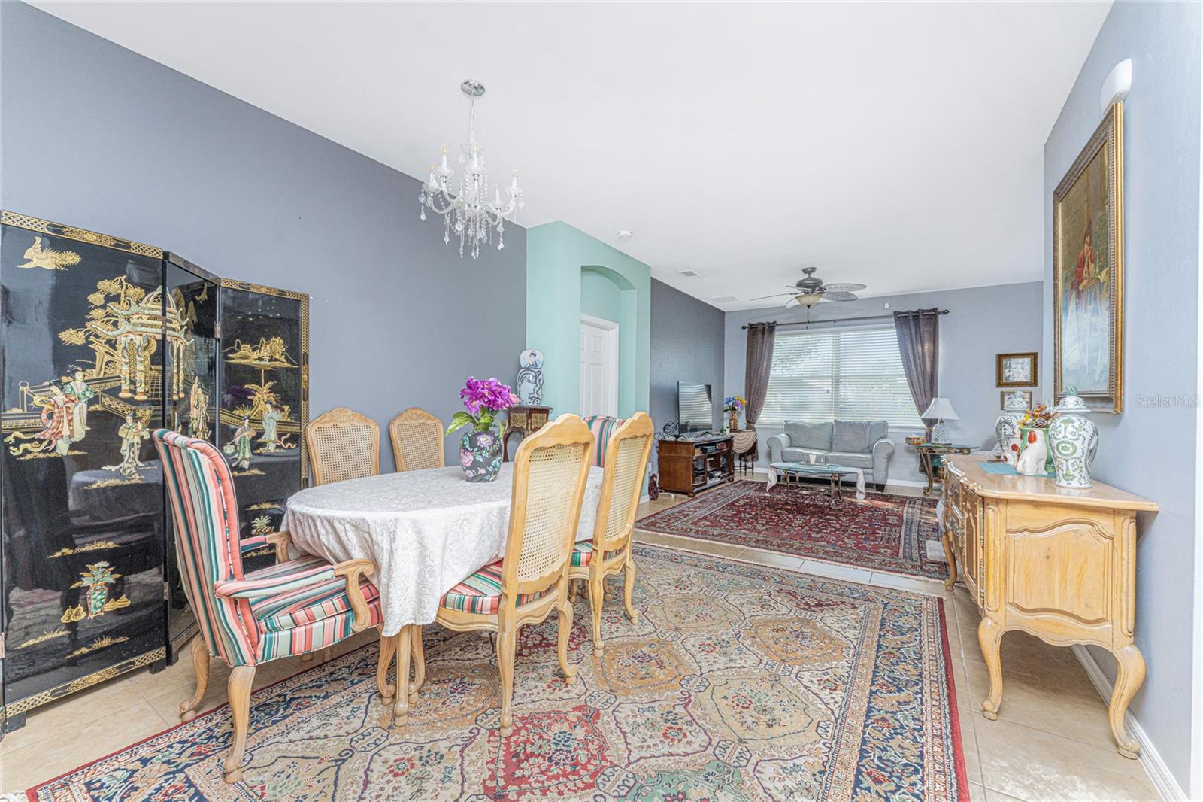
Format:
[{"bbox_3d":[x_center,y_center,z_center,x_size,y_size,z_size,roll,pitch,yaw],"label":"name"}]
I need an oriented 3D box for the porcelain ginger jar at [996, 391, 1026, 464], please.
[{"bbox_3d":[2.244,0.135,2.527,0.156,0.385,0.156,1,0,34],"label":"porcelain ginger jar"}]

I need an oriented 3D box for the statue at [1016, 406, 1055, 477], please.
[{"bbox_3d":[2.062,0.180,2.222,0.170,0.310,0.152,0,0,-11],"label":"statue"}]

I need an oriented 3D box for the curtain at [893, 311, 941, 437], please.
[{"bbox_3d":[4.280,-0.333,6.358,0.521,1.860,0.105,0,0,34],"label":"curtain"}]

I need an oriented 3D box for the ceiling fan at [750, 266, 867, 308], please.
[{"bbox_3d":[2.369,-1.273,5.351,1.345,0.496,1.345,0,0,34],"label":"ceiling fan"}]

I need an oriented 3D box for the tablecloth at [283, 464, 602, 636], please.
[{"bbox_3d":[-0.650,0.610,2.370,1.100,0.436,1.638,0,0,34],"label":"tablecloth"}]

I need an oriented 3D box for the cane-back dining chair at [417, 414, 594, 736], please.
[{"bbox_3d":[-0.353,0.605,1.868,0.597,1.119,0.544,0,0,34],"label":"cane-back dining chair"}]

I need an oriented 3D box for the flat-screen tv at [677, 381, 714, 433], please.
[{"bbox_3d":[1.310,0.097,6.441,0.076,0.673,1.170,0,0,34],"label":"flat-screen tv"}]

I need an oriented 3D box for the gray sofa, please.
[{"bbox_3d":[3.281,0.724,6.724,1.617,0.920,0.791,0,0,34],"label":"gray sofa"}]

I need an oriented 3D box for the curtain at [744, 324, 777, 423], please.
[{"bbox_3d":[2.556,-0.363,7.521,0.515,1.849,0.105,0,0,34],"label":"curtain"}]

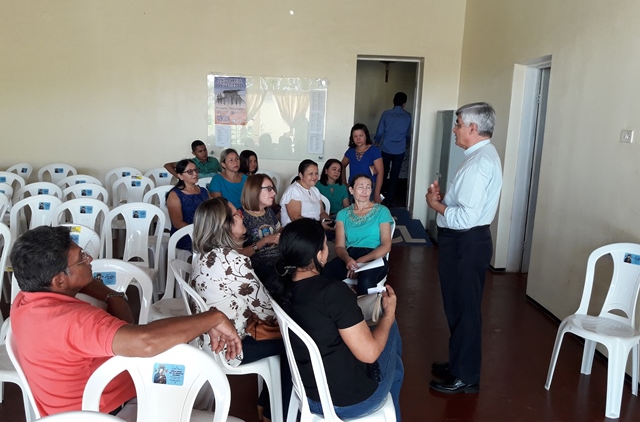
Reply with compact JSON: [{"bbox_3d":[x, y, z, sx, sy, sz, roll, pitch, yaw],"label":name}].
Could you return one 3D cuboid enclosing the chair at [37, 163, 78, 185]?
[{"bbox_3d":[-3.109,-0.086,6.060,0.450,0.890,0.520,0,10,-12],"label":"chair"}]

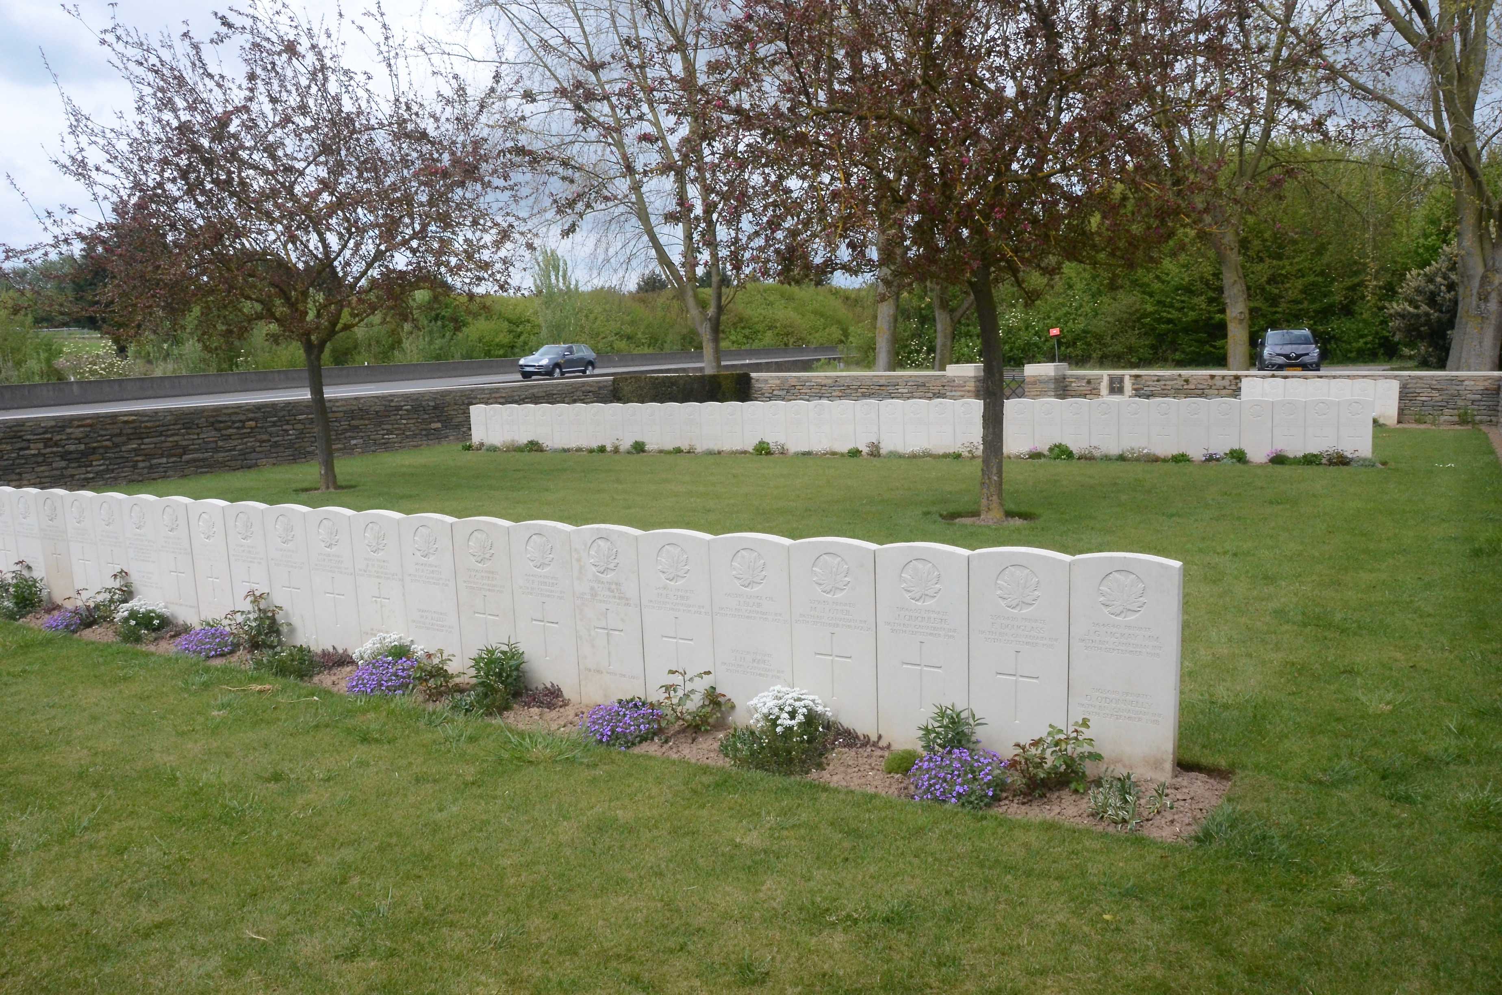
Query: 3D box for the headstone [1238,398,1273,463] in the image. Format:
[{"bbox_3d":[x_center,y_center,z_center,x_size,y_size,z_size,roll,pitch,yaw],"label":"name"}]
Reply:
[{"bbox_3d":[6.319,-0.845,14.044,0.381,0.825,0.078,3,10,30],"label":"headstone"}]

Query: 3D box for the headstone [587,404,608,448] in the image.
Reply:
[{"bbox_3d":[-2.582,-1.198,19.124,0.381,0.825,0.078,3,10,30],"label":"headstone"}]

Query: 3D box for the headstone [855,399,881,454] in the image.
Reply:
[{"bbox_3d":[1.726,-1.023,16.484,0.380,0.800,0.076,3,10,30],"label":"headstone"}]

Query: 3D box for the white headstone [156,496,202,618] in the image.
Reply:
[{"bbox_3d":[-3.522,0.402,6.959,0.381,0.810,0.078,3,10,31],"label":"white headstone"}]

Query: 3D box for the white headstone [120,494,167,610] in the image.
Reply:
[{"bbox_3d":[-3.837,0.388,7.164,0.381,0.810,0.078,3,10,31],"label":"white headstone"}]

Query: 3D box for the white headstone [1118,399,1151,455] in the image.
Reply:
[{"bbox_3d":[5.004,-0.895,14.672,0.381,0.813,0.076,2,9,30],"label":"white headstone"}]

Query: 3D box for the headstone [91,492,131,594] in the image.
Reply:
[{"bbox_3d":[-4.163,0.373,7.389,0.381,0.835,0.078,3,10,31],"label":"headstone"}]

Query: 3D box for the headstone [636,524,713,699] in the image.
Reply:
[{"bbox_3d":[-0.307,0.554,4.940,0.381,0.830,0.078,2,9,30],"label":"headstone"}]

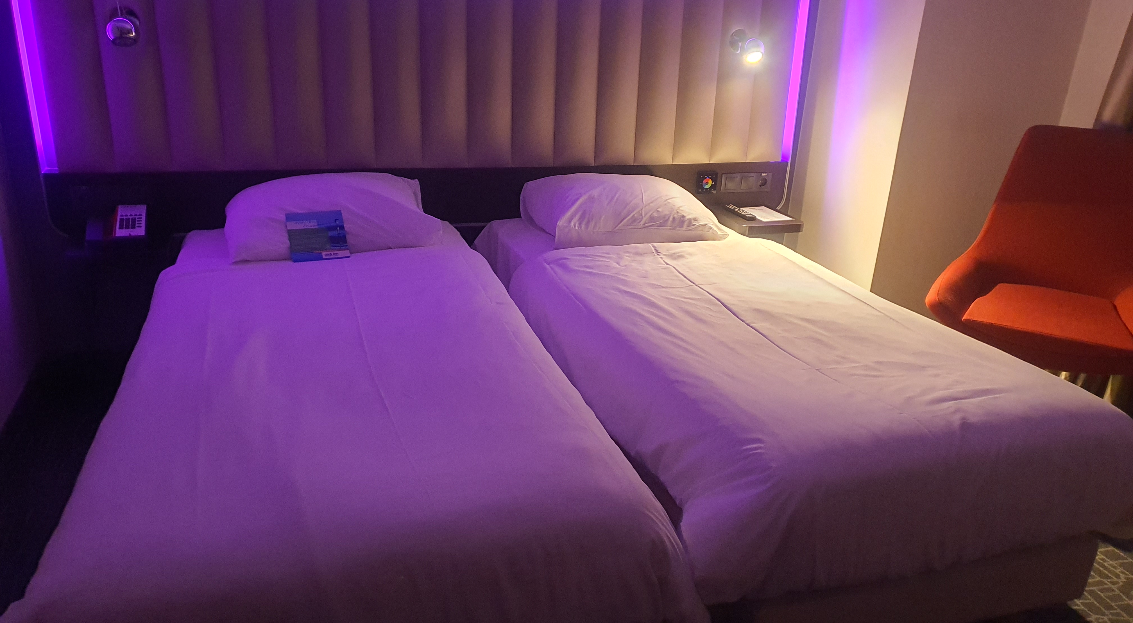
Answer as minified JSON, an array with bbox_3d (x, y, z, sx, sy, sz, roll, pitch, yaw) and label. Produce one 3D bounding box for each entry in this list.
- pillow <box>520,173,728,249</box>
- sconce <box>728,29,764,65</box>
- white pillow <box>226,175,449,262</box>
[{"bbox_3d":[0.209,-0.388,3.103,0.675,0.185,0.450,-4,20,-18],"label":"pillow"},{"bbox_3d":[0.694,-1.021,3.283,0.090,0.120,0.120,-4,20,-18],"label":"sconce"},{"bbox_3d":[-0.761,-0.324,2.794,0.675,0.185,0.450,-6,21,-23],"label":"white pillow"}]

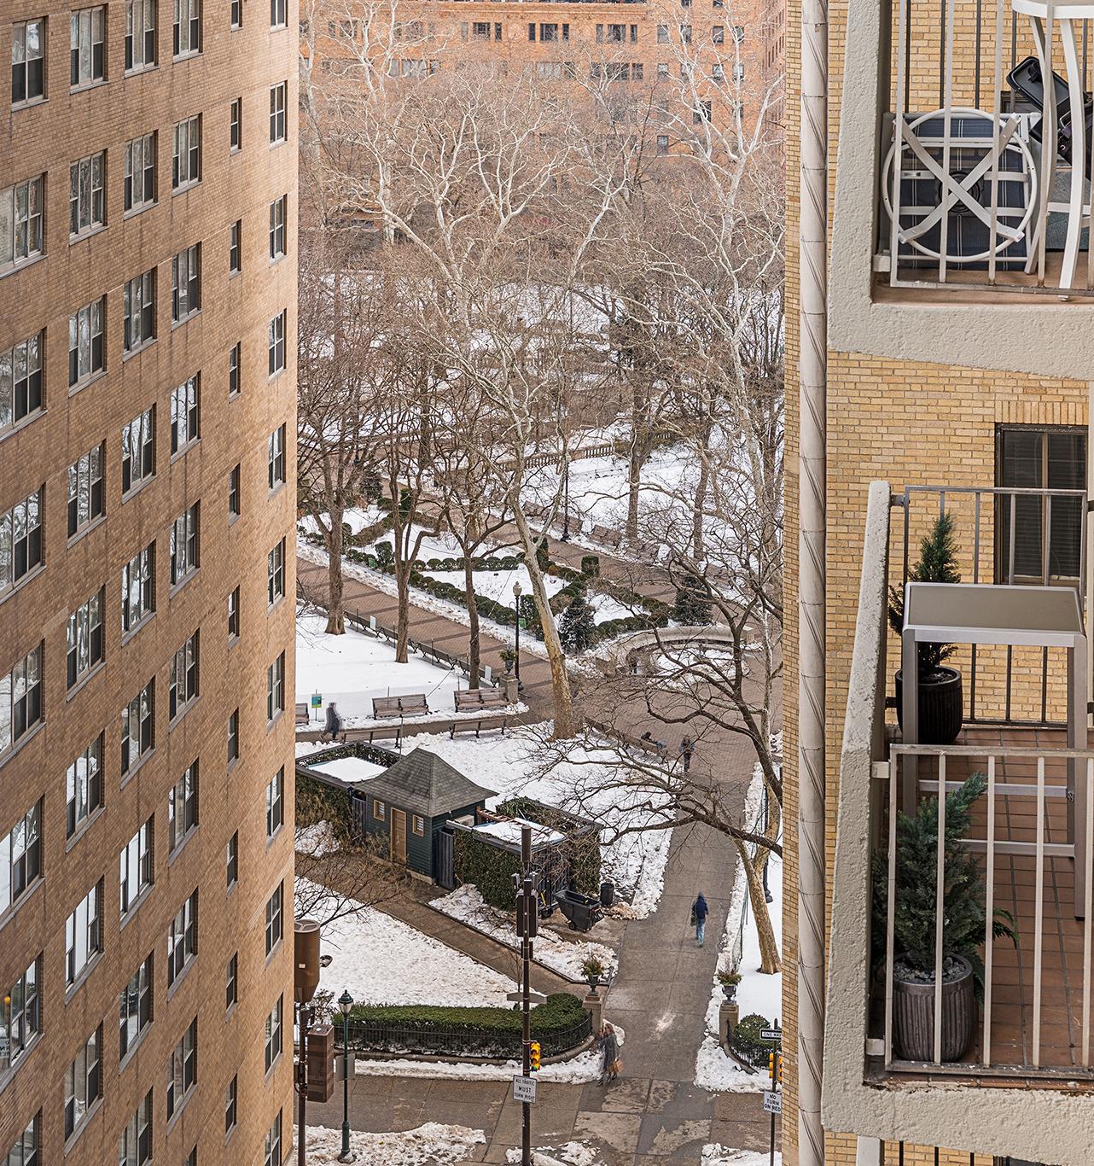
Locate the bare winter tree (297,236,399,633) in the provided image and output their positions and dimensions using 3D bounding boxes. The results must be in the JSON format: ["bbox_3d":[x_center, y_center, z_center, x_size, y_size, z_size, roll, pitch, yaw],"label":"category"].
[{"bbox_3d":[-8.813,-6.265,113.000,6.000,16.500,6.000,0,15,0],"label":"bare winter tree"}]

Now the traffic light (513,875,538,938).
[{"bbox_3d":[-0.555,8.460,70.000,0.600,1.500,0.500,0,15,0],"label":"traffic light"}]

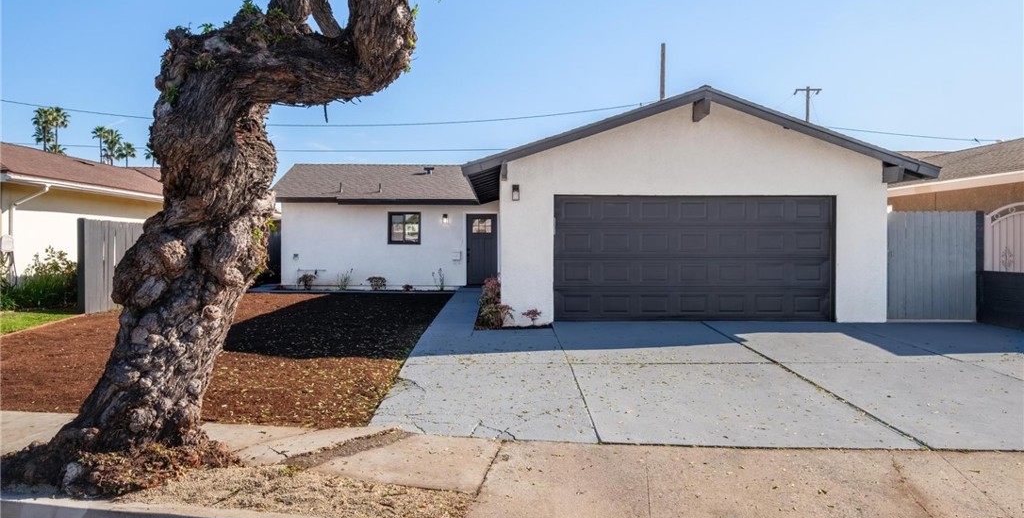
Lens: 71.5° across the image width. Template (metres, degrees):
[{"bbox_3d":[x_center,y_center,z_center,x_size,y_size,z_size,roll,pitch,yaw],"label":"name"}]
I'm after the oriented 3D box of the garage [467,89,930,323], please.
[{"bbox_3d":[3.080,-0.840,15.100,7.750,3.900,7.100,0,0,0],"label":"garage"}]

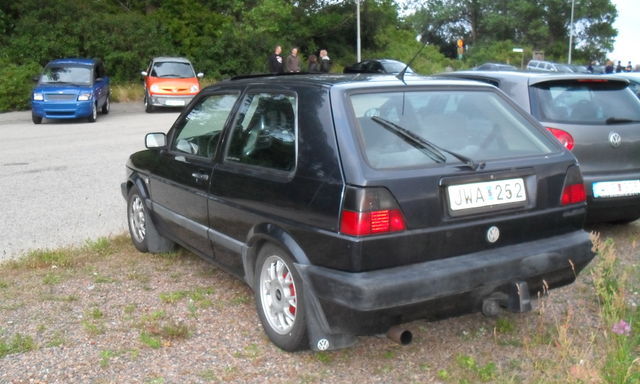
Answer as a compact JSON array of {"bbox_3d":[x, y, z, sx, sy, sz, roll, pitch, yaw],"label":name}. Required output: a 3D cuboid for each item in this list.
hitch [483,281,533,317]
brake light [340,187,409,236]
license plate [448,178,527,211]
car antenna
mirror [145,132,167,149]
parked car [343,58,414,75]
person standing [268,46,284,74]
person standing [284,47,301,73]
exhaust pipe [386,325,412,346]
[{"bbox_3d":[0.885,0.503,3.055,0.210,0.145,0.140,-6,10,-31],"label":"hitch"},{"bbox_3d":[0.222,0.074,2.719,0.295,0.200,0.120,-6,10,-31],"label":"brake light"},{"bbox_3d":[0.792,0.010,3.021,0.480,0.110,0.015,-6,-3,-31],"label":"license plate"},{"bbox_3d":[0.493,-0.680,3.398,0.035,0.050,0.290,-6,-31,-31],"label":"car antenna"},{"bbox_3d":[-1.149,-0.357,4.489,0.170,0.115,0.090,-6,10,-31],"label":"mirror"},{"bbox_3d":[2.610,-4.259,24.337,1.740,1.430,4.300,-11,15,-41],"label":"parked car"},{"bbox_3d":[-1.276,-3.529,19.570,0.520,1.760,0.340,-7,13,-30],"label":"person standing"},{"bbox_3d":[-0.782,-3.568,19.968,0.520,1.740,0.330,-3,11,-12],"label":"person standing"},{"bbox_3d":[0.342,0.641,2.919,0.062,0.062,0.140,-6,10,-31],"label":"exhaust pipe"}]

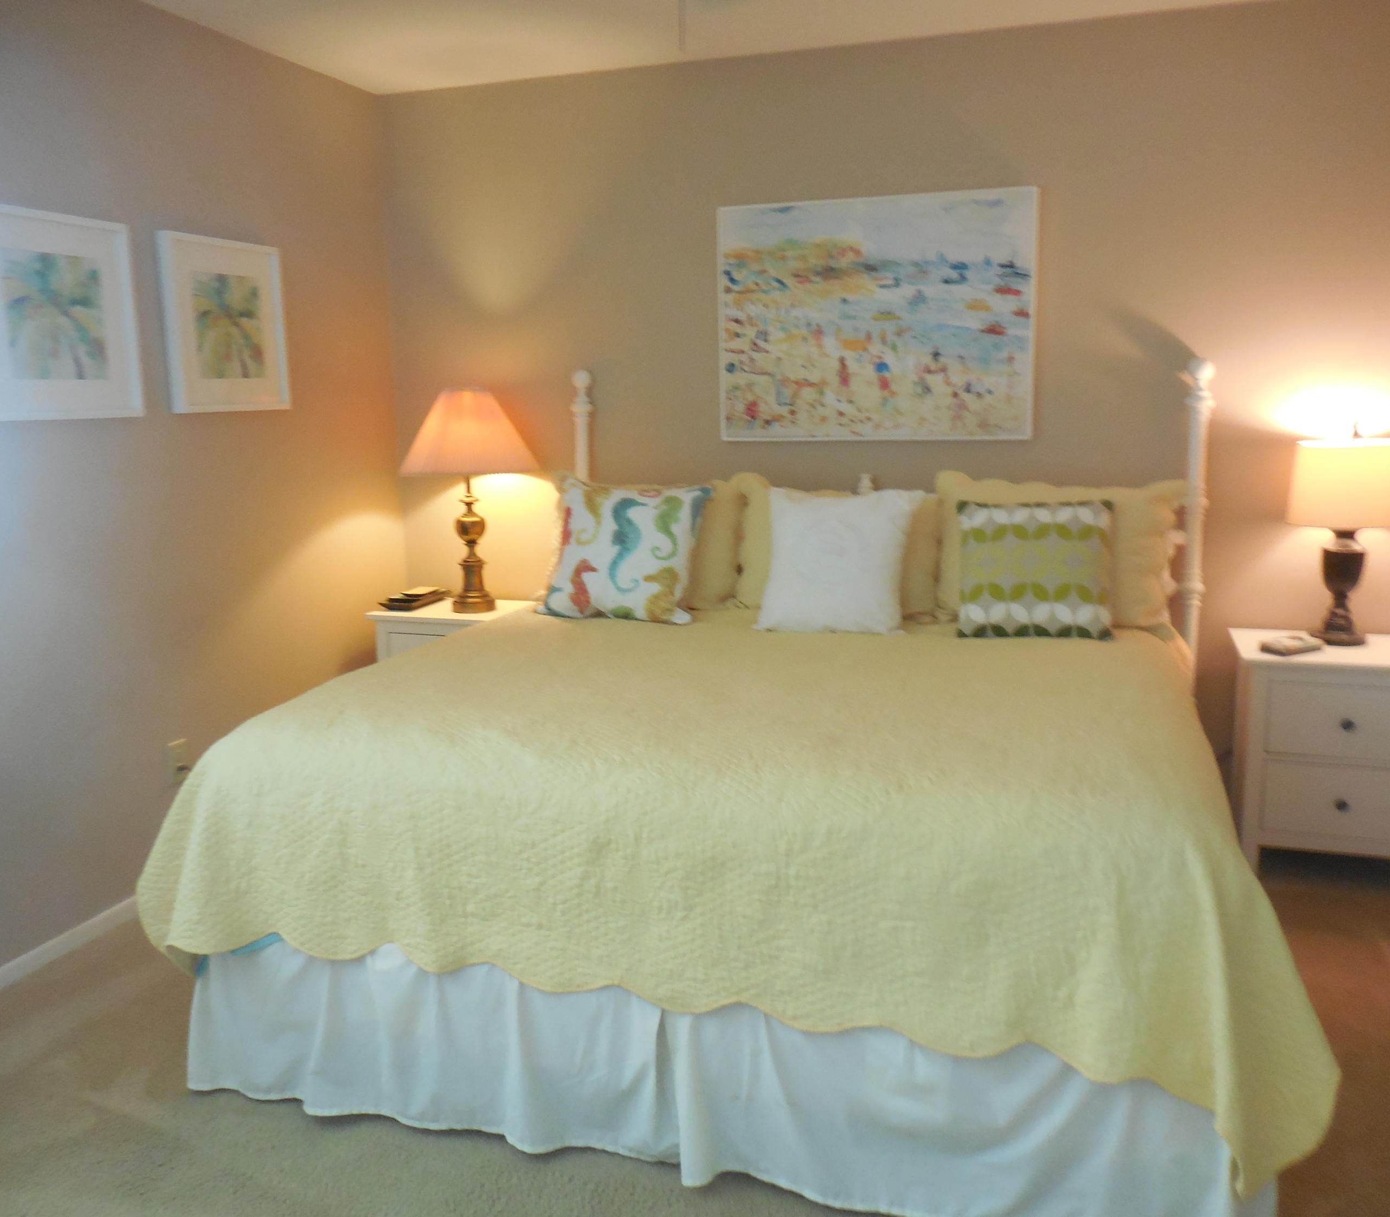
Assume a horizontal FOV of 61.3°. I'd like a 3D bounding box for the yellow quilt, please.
[{"bbox_3d":[0.222,0.386,2.928,2.164,0.464,2.065,3,11,18],"label":"yellow quilt"}]

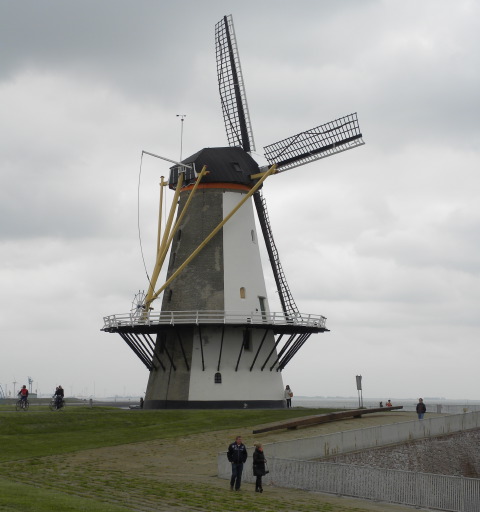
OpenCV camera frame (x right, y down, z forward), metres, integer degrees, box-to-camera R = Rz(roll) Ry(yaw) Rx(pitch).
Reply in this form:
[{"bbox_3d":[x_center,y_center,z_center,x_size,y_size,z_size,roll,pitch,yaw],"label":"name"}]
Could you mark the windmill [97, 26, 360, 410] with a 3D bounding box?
[{"bbox_3d":[-1.736,-3.619,99.812,16.400,29.024,23.400,5,-7,-37],"label":"windmill"}]

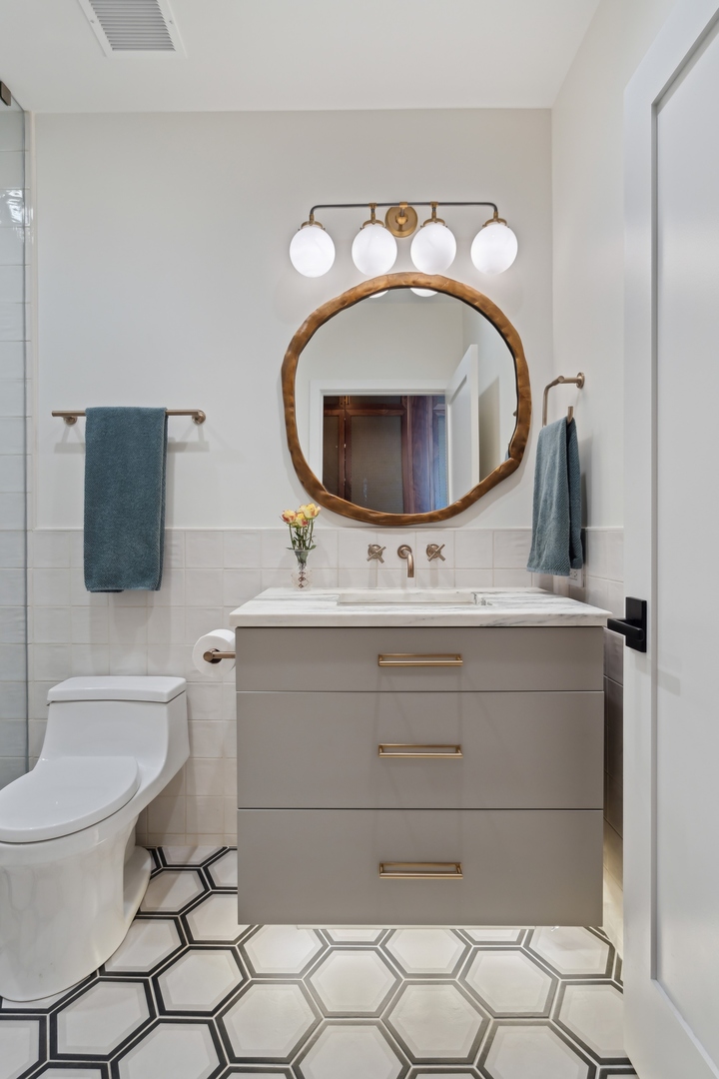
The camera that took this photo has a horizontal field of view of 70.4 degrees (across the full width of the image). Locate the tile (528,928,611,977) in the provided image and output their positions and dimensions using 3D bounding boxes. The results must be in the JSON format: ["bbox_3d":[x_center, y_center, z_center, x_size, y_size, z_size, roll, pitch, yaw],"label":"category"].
[{"bbox_3d":[0.548,1.066,1.326,0.210,0.010,0.178,0,0,0],"label":"tile"}]

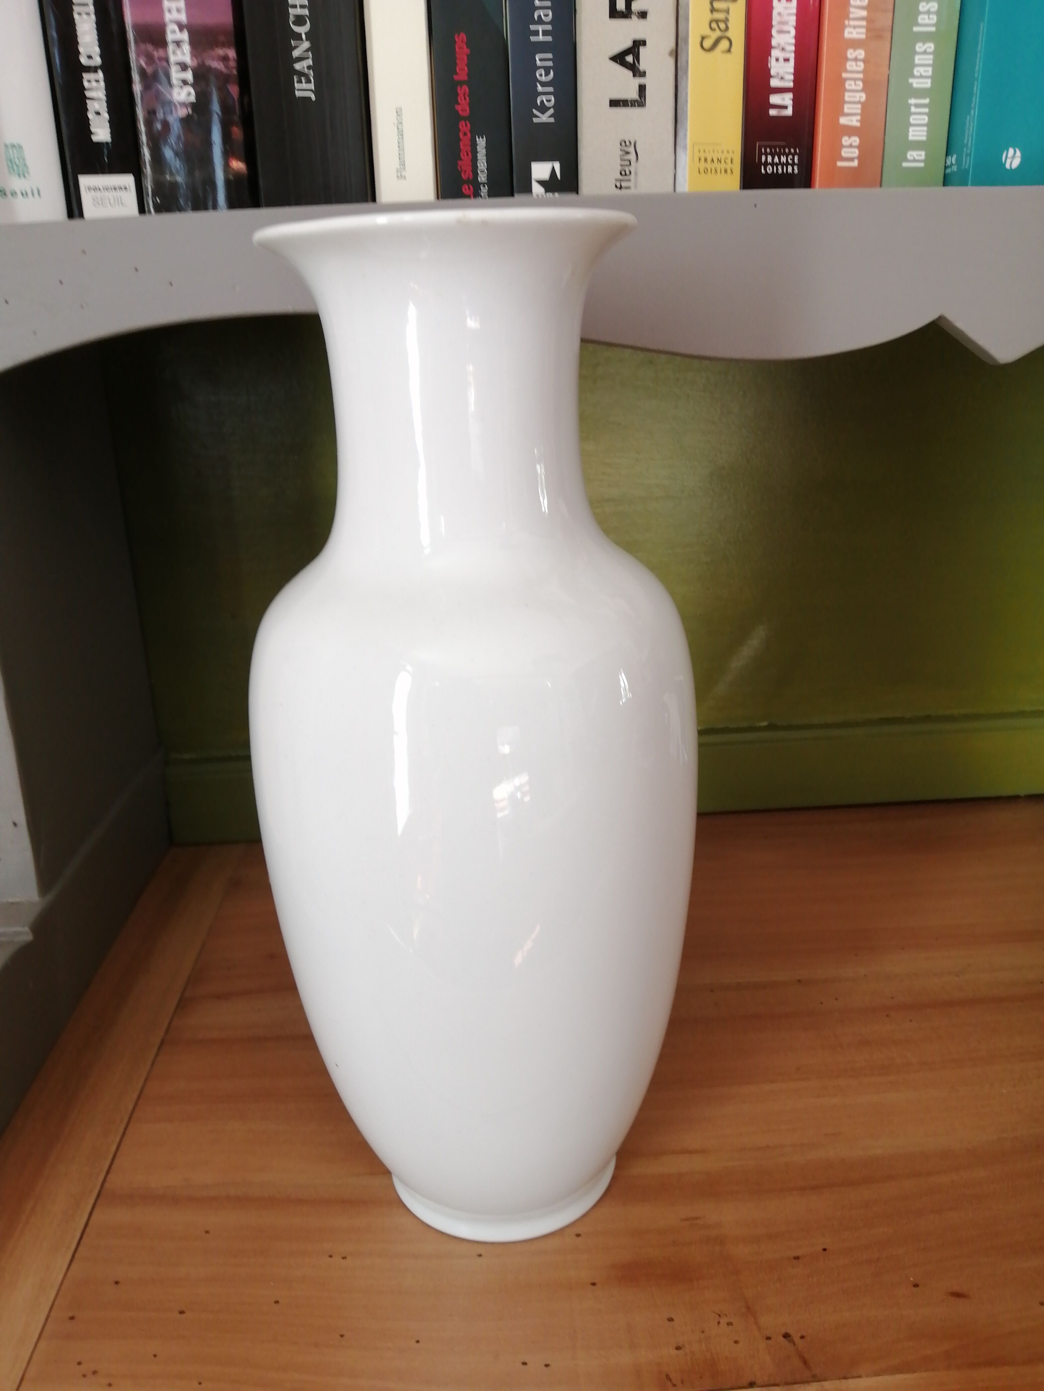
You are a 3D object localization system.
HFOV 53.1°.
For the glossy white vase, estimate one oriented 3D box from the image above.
[{"bbox_3d":[-0.016,0.025,0.391,0.159,0.367,0.159,-3,18,0],"label":"glossy white vase"}]

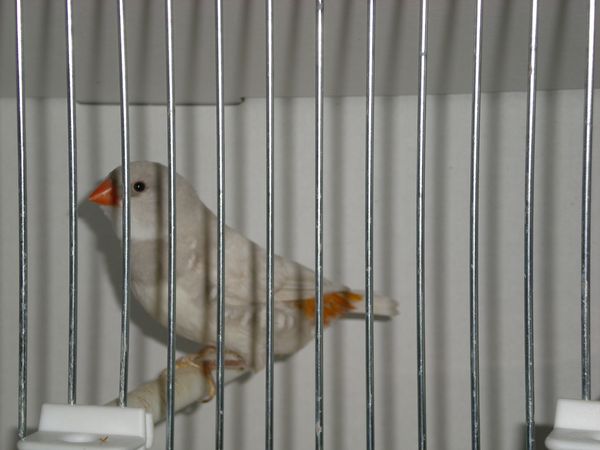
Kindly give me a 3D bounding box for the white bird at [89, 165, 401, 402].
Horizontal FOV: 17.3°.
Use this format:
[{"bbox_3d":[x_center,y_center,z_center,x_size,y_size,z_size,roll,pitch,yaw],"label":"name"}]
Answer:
[{"bbox_3d":[-0.018,0.018,0.635,0.100,0.075,0.042,0,5,-3],"label":"white bird"}]

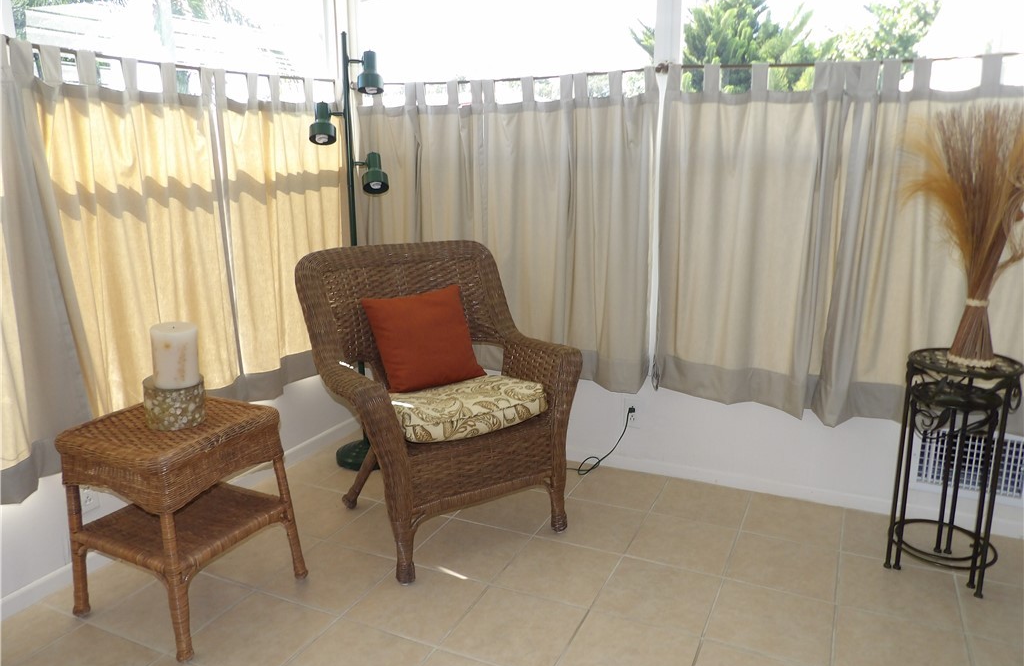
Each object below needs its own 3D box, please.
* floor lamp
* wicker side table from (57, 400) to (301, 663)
[{"bbox_3d":[-0.603,-0.286,2.768,0.303,1.676,0.261,-4,13,-12],"label":"floor lamp"},{"bbox_3d":[-0.915,0.497,1.974,0.458,0.521,0.445,5,15,25],"label":"wicker side table"}]

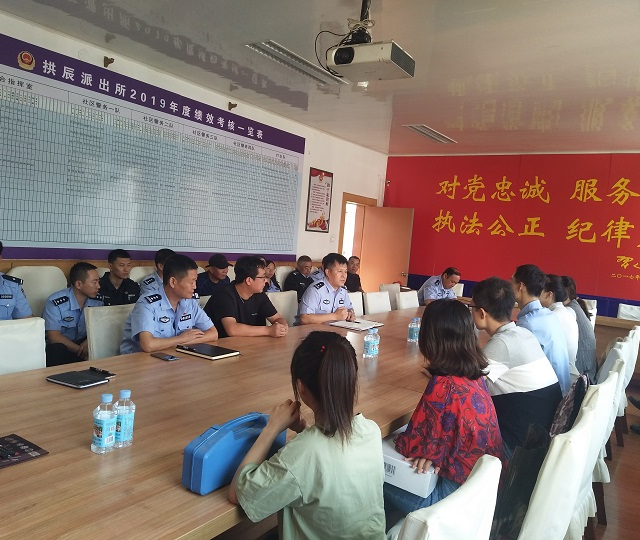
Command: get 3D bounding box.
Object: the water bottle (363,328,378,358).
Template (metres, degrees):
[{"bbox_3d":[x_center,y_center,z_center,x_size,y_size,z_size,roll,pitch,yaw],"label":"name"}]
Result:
[{"bbox_3d":[0.293,0.417,3.113,0.066,0.168,0.066,5,3,0],"label":"water bottle"}]

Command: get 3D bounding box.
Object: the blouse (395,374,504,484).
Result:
[{"bbox_3d":[0.470,0.540,1.863,0.430,0.450,0.360,1,5,-45],"label":"blouse"}]

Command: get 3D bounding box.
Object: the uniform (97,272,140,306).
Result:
[{"bbox_3d":[-1.653,0.277,4.405,0.480,0.560,0.300,1,5,-45],"label":"uniform"}]

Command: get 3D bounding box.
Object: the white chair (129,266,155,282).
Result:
[{"bbox_3d":[-1.397,0.504,4.863,0.570,1.020,0.470,7,4,33],"label":"white chair"}]

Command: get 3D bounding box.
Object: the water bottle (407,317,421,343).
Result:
[{"bbox_3d":[0.681,0.427,3.896,0.063,0.168,0.063,7,4,33],"label":"water bottle"}]

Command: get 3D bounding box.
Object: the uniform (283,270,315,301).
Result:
[{"bbox_3d":[-0.235,0.269,6.323,0.340,0.580,0.480,7,4,38],"label":"uniform"}]

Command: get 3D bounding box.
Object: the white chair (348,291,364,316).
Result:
[{"bbox_3d":[0.347,0.689,4.692,0.550,0.950,0.460,7,4,33],"label":"white chair"}]

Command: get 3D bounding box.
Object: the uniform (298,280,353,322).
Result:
[{"bbox_3d":[0.018,0.340,4.296,0.350,0.540,0.480,7,4,31],"label":"uniform"}]

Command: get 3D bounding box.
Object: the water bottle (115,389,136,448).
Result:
[{"bbox_3d":[-0.602,0.461,1.678,0.063,0.168,0.063,7,4,33],"label":"water bottle"}]

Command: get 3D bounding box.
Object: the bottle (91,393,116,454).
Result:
[{"bbox_3d":[-0.621,0.436,1.563,0.066,0.168,0.066,7,4,33],"label":"bottle"}]

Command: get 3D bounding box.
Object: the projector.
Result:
[{"bbox_3d":[0.280,-1.100,2.884,0.364,0.094,0.290,7,4,33],"label":"projector"}]

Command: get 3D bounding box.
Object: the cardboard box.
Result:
[{"bbox_3d":[0.340,0.667,1.926,0.280,0.098,0.340,7,4,33],"label":"cardboard box"}]

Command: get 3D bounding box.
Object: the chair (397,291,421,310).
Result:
[{"bbox_3d":[1.117,0.718,5.881,0.550,0.910,0.460,7,4,33],"label":"chair"}]

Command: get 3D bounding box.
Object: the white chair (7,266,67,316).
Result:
[{"bbox_3d":[-1.932,0.527,3.914,0.560,1.030,0.480,7,4,33],"label":"white chair"}]

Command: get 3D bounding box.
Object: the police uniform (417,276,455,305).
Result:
[{"bbox_3d":[1.405,0.349,6.753,0.400,0.530,0.480,8,5,41],"label":"police uniform"}]

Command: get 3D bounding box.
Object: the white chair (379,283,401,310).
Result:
[{"bbox_3d":[1.019,0.661,6.635,0.550,0.910,0.460,7,4,33],"label":"white chair"}]

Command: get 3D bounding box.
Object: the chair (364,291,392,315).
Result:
[{"bbox_3d":[0.648,0.692,5.057,0.550,0.950,0.460,7,4,33],"label":"chair"}]

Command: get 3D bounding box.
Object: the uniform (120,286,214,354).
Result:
[{"bbox_3d":[-0.936,0.387,3.242,0.380,0.550,0.490,8,5,41],"label":"uniform"}]

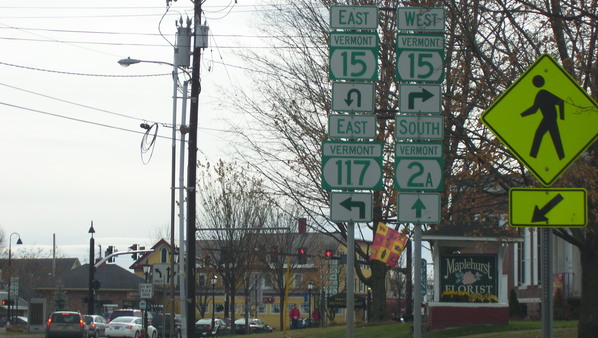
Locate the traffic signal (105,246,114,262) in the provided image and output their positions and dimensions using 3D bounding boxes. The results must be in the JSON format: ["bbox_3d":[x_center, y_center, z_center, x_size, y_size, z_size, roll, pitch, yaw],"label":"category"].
[{"bbox_3d":[-12.376,5.597,122.000,0.480,1.070,0.360,0,-5,12],"label":"traffic signal"}]

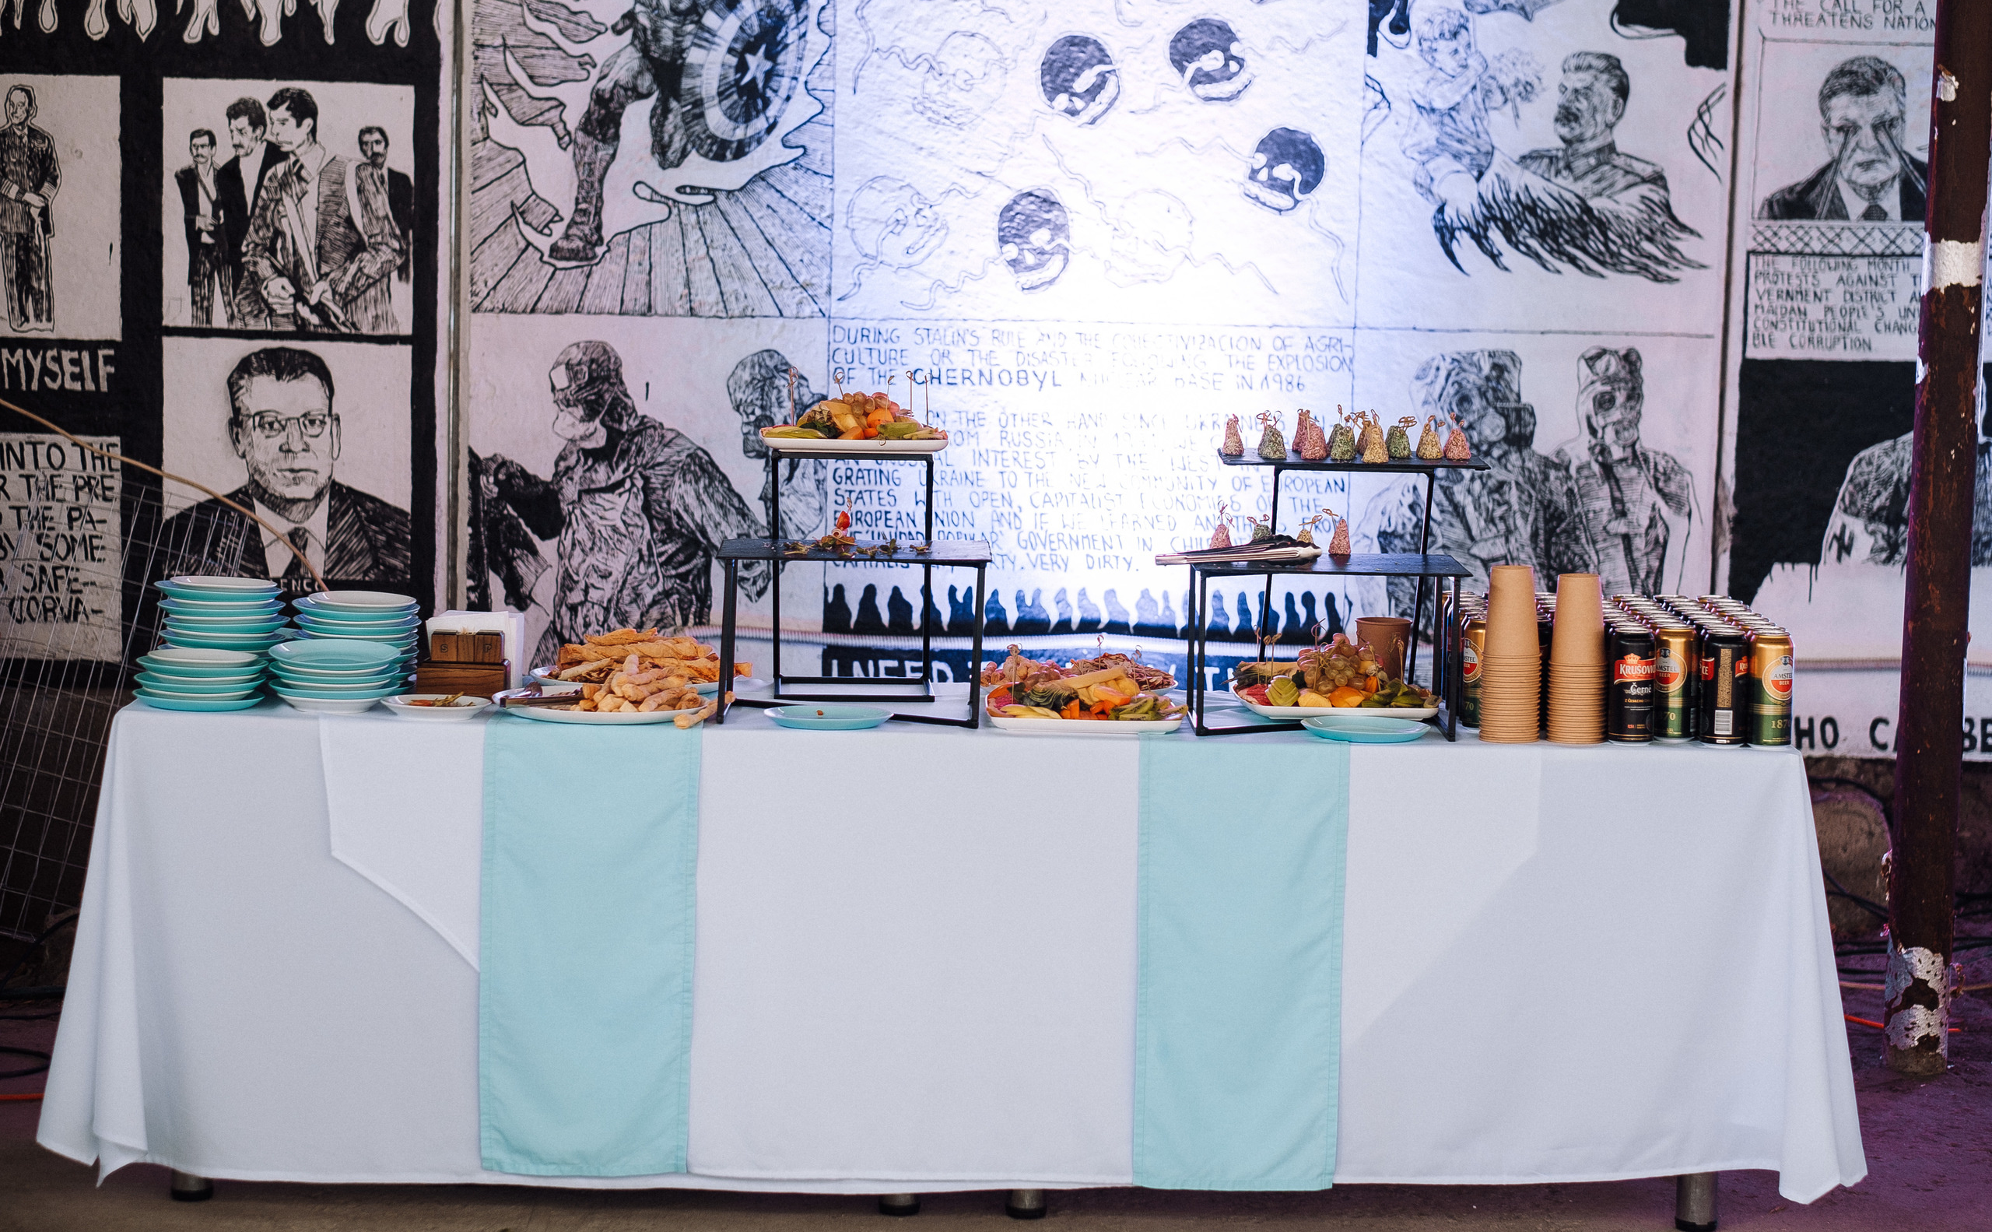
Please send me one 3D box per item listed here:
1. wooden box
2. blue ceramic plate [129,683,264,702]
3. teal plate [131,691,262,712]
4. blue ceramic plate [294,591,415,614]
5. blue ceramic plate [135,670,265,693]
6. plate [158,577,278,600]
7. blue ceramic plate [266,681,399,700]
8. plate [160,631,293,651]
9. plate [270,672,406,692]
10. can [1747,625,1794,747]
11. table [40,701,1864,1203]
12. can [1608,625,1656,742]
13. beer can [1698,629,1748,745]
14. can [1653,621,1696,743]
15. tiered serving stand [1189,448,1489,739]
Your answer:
[{"bbox_3d":[-0.793,0.093,6.935,0.135,0.055,0.090,1,6,0],"label":"wooden box"},{"bbox_3d":[-1.169,0.115,6.816,0.192,0.024,0.192,1,6,0],"label":"blue ceramic plate"},{"bbox_3d":[-1.168,0.124,6.817,0.192,0.019,0.192,1,6,0],"label":"teal plate"},{"bbox_3d":[-0.960,-0.004,6.980,0.192,0.024,0.192,1,6,0],"label":"blue ceramic plate"},{"bbox_3d":[-1.154,0.100,6.743,0.190,0.022,0.190,1,6,0],"label":"blue ceramic plate"},{"bbox_3d":[-1.158,-0.032,6.926,0.190,0.022,0.190,1,6,0],"label":"plate"},{"bbox_3d":[-0.970,0.111,6.820,0.192,0.024,0.192,1,6,0],"label":"blue ceramic plate"},{"bbox_3d":[-1.159,0.038,6.990,0.192,0.024,0.192,1,6,0],"label":"plate"},{"bbox_3d":[-0.962,0.110,6.763,0.190,0.022,0.190,1,6,0],"label":"plate"},{"bbox_3d":[1.119,0.105,6.708,0.066,0.168,0.066,1,6,0],"label":"can"},{"bbox_3d":[-0.063,0.493,7.001,2.611,0.725,0.670,1,6,0],"label":"table"},{"bbox_3d":[0.919,0.101,6.707,0.066,0.168,0.066,1,6,0],"label":"can"},{"bbox_3d":[1.060,0.105,6.742,0.066,0.168,0.066,1,6,0],"label":"beer can"},{"bbox_3d":[0.993,0.101,6.770,0.066,0.168,0.066,1,6,0],"label":"can"},{"bbox_3d":[0.517,-0.040,6.987,0.457,0.385,0.580,1,6,0],"label":"tiered serving stand"}]

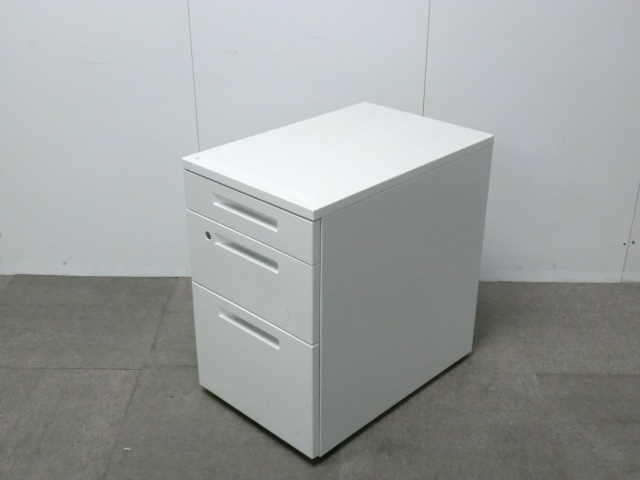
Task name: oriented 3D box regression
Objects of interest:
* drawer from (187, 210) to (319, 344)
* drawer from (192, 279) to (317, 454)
[{"bbox_3d":[0.019,-0.005,1.930,0.393,0.184,0.500,23,34,39],"label":"drawer"},{"bbox_3d":[0.019,0.210,2.034,0.393,0.294,0.500,23,34,39],"label":"drawer"}]

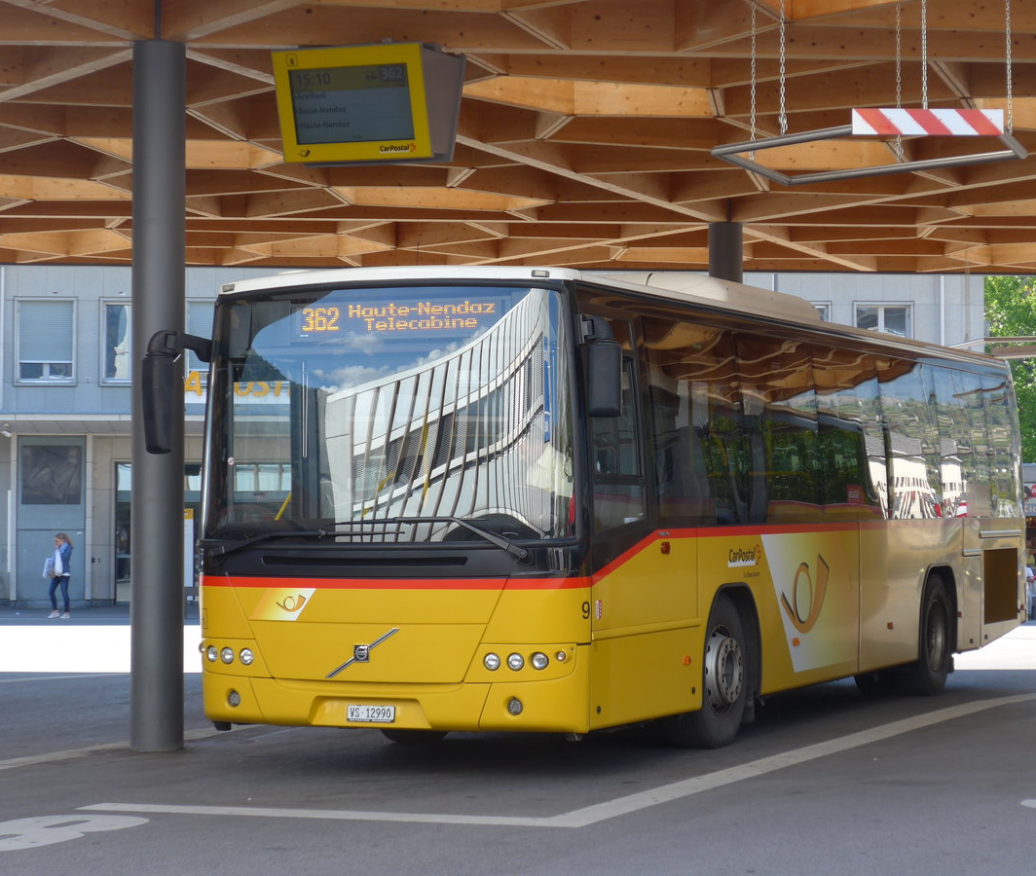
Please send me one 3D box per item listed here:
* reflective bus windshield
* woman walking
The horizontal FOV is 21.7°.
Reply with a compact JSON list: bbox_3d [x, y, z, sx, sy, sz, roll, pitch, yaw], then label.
[{"bbox_3d":[-0.785,-0.135,15.900,2.360,1.500,0.320,-1,-2,24],"label":"reflective bus windshield"},{"bbox_3d":[-8.800,2.650,52.000,0.520,1.650,0.480,1,-2,-20],"label":"woman walking"}]

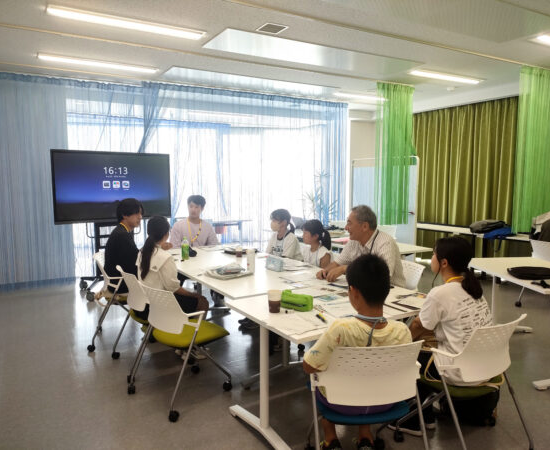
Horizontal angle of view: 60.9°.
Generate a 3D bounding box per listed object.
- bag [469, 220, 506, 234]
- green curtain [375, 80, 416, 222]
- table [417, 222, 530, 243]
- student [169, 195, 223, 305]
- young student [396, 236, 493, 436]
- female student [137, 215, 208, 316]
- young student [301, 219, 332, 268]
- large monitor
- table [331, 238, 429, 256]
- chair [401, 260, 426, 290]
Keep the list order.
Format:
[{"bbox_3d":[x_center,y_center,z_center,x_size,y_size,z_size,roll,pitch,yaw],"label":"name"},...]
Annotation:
[{"bbox_3d":[3.372,0.025,7.452,0.320,0.190,0.480,-3,6,-30],"label":"bag"},{"bbox_3d":[1.614,-0.930,6.309,0.720,1.870,0.120,-3,6,-29],"label":"green curtain"},{"bbox_3d":[2.974,0.472,6.825,0.620,0.720,1.950,-3,6,-29],"label":"table"},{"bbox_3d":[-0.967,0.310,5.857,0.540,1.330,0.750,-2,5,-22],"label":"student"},{"bbox_3d":[0.930,0.644,2.580,0.450,1.180,0.710,-4,7,-38],"label":"young student"},{"bbox_3d":[-0.859,0.520,3.845,0.680,1.190,0.450,-4,7,-35],"label":"female student"},{"bbox_3d":[0.371,0.501,4.892,0.620,1.120,0.420,-3,6,-28],"label":"young student"},{"bbox_3d":[-2.157,-0.516,6.351,1.630,0.926,0.090,-5,7,-42],"label":"large monitor"},{"bbox_3d":[1.256,0.607,6.085,0.880,0.700,1.300,-3,6,-30],"label":"table"},{"bbox_3d":[0.981,0.716,4.223,0.580,0.800,0.580,-2,6,-24],"label":"chair"}]

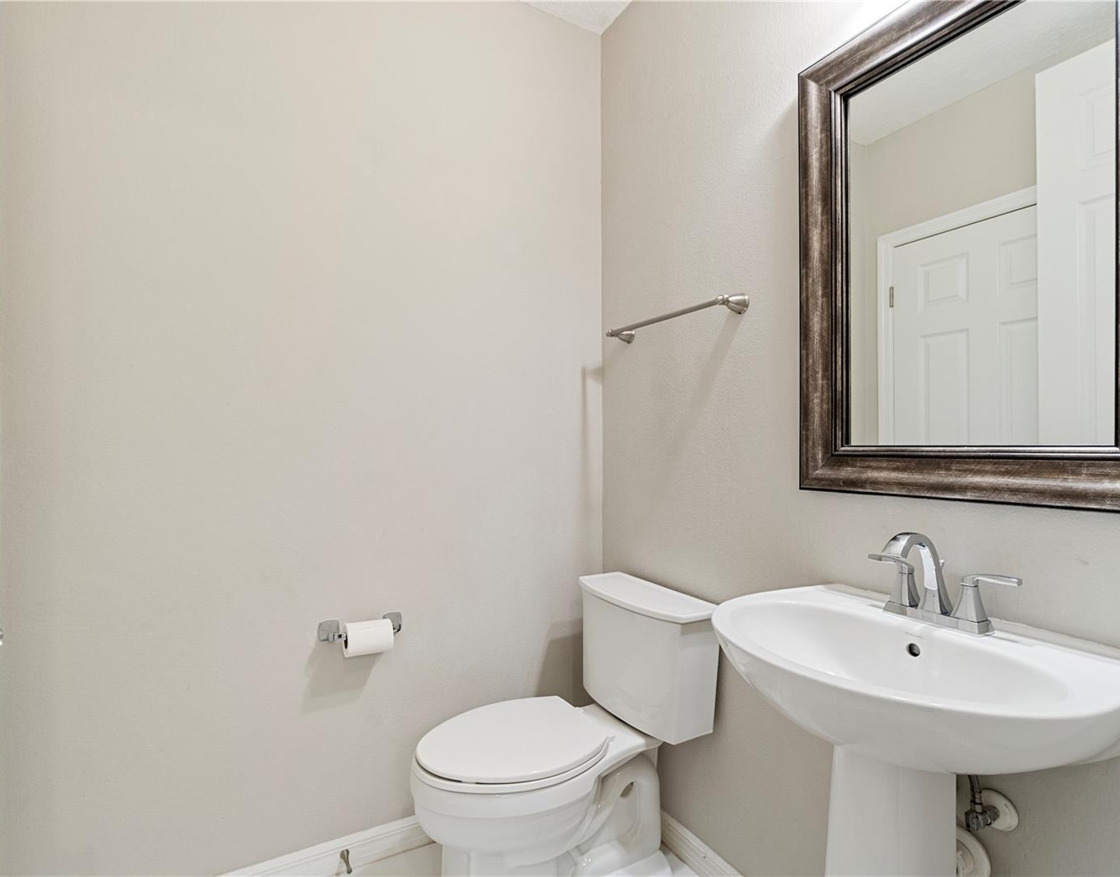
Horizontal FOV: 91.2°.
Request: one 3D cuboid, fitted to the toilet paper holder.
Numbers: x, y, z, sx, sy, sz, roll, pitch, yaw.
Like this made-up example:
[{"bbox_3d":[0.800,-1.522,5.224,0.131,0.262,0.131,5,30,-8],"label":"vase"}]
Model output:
[{"bbox_3d":[-0.538,0.528,1.502,0.220,0.056,0.068,0,-1,-29],"label":"toilet paper holder"}]

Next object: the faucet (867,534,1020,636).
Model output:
[{"bbox_3d":[0.622,0.241,0.946,0.172,0.167,0.236,0,-1,-31],"label":"faucet"}]

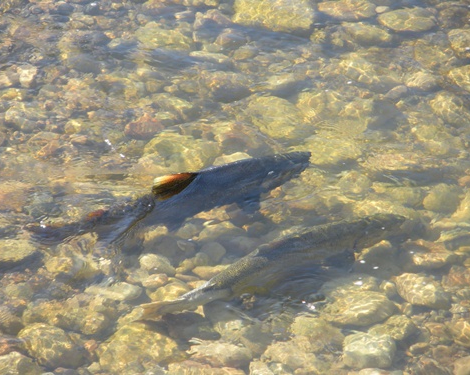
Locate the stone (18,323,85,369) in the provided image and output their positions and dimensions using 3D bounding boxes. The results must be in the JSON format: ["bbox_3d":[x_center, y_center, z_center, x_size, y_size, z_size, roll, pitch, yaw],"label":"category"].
[{"bbox_3d":[-0.427,0.367,6.044,0.158,0.100,0.126,0,30,0],"label":"stone"}]

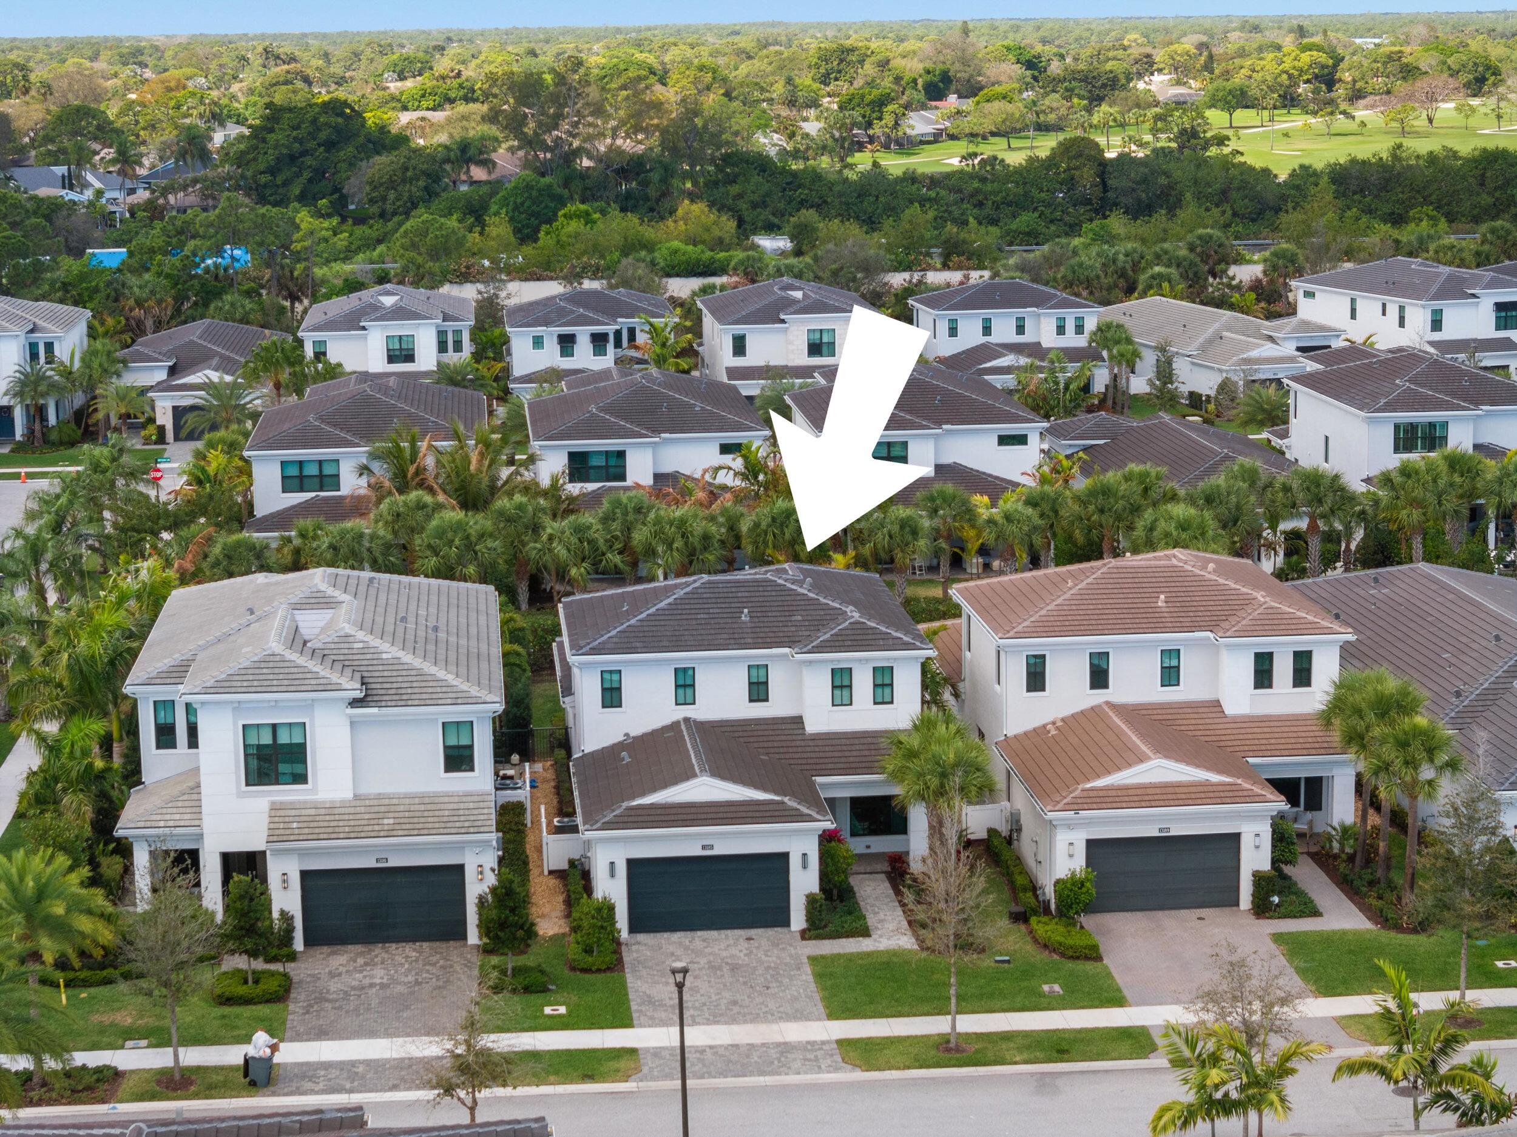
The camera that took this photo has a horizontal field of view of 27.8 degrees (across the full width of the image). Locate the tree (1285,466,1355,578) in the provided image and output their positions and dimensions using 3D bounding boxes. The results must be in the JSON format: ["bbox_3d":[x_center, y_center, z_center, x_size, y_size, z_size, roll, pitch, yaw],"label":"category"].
[{"bbox_3d":[26.021,-1.414,142.498,3.290,6.490,3.290,-2,10,-5],"label":"tree"}]

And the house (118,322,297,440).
[{"bbox_3d":[-40.277,-14.111,220.056,11.800,6.200,32.000,-2,10,-5],"label":"house"}]

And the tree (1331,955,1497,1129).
[{"bbox_3d":[14.886,12.050,69.864,3.720,6.480,3.720,-2,10,-5],"label":"tree"}]

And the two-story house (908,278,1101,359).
[{"bbox_3d":[17.547,-16.308,219.282,12.100,8.750,26.900,-2,10,-5],"label":"two-story house"}]

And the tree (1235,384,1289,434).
[{"bbox_3d":[33.848,-10.911,205.397,3.808,2.964,3.808,-2,10,-4],"label":"tree"}]

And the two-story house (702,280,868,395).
[{"bbox_3d":[2.554,-16.402,221.587,12.100,9.100,25.500,-2,10,-4],"label":"two-story house"}]

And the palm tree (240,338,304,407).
[{"bbox_3d":[-32.079,-11.714,202.164,4.136,7.065,4.136,-2,10,-4],"label":"palm tree"}]

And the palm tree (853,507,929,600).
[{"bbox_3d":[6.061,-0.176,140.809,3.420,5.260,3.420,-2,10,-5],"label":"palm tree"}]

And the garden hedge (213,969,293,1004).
[{"bbox_3d":[-14.571,12.019,88.414,2.250,0.620,1.550,-2,10,-5],"label":"garden hedge"}]

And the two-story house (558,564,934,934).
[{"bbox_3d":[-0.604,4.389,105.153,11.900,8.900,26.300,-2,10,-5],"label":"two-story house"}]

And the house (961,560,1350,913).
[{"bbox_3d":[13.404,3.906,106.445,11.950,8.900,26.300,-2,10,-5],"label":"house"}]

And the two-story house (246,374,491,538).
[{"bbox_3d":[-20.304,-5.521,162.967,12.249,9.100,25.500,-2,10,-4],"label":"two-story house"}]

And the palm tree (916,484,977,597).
[{"bbox_3d":[8.930,-1.204,145.869,2.871,5.661,2.871,-2,10,-4],"label":"palm tree"}]

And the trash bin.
[{"bbox_3d":[-13.222,13.244,81.438,0.730,0.920,0.570,0,10,3],"label":"trash bin"}]

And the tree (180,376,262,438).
[{"bbox_3d":[-33.468,-8.981,191.025,5.025,6.100,5.025,-2,10,-5],"label":"tree"}]

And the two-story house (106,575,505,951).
[{"bbox_3d":[-14.625,4.730,103.529,11.870,9.300,25.300,-2,10,-5],"label":"two-story house"}]

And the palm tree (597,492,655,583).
[{"bbox_3d":[-5.945,-0.298,139.639,2.690,6.280,2.690,-2,10,-5],"label":"palm tree"}]

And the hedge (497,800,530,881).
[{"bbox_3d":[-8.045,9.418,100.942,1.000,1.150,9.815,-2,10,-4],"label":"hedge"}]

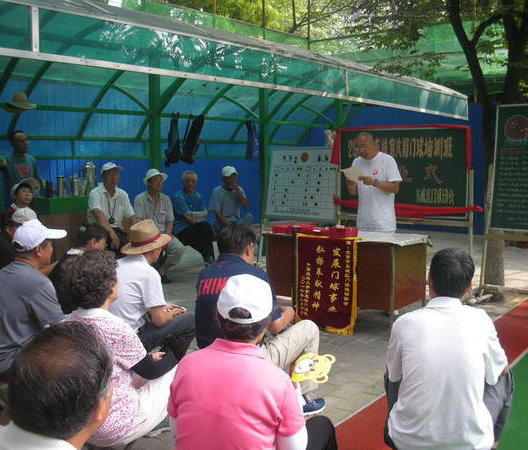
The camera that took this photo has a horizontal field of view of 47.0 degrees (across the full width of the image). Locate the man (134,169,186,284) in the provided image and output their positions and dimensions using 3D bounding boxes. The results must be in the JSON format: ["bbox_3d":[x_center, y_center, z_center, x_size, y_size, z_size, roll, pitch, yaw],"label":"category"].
[{"bbox_3d":[-1.140,0.020,6.950,0.560,1.300,0.780,-5,8,-37],"label":"man"}]

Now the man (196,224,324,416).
[{"bbox_3d":[-0.040,0.540,3.420,0.800,1.060,0.580,-5,8,-40],"label":"man"}]

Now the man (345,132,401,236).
[{"bbox_3d":[1.158,-0.107,6.300,0.580,1.700,0.460,4,8,31],"label":"man"}]

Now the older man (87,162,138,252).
[{"bbox_3d":[-1.530,0.064,6.300,0.580,1.360,0.750,-4,8,-33],"label":"older man"}]

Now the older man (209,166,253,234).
[{"bbox_3d":[-0.420,-0.107,7.988,0.520,1.310,0.650,-5,8,-37],"label":"older man"}]

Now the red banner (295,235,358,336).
[{"bbox_3d":[0.515,0.487,5.046,0.580,0.770,0.050,4,8,33],"label":"red banner"}]

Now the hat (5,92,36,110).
[{"bbox_3d":[-2.478,-1.262,6.200,0.320,0.160,0.330,-4,8,-33],"label":"hat"}]

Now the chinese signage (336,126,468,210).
[{"bbox_3d":[1.475,-0.596,6.520,1.380,0.880,0.080,3,7,24],"label":"chinese signage"}]

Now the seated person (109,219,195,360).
[{"bbox_3d":[-0.660,0.491,3.900,0.800,1.050,0.540,-4,8,-35],"label":"seated person"}]

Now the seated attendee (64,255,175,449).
[{"bbox_3d":[-0.600,0.610,2.665,0.500,1.070,0.740,5,8,37],"label":"seated attendee"}]

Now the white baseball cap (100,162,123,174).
[{"bbox_3d":[-1.602,-0.594,6.374,0.260,0.125,0.180,4,8,33],"label":"white baseball cap"}]

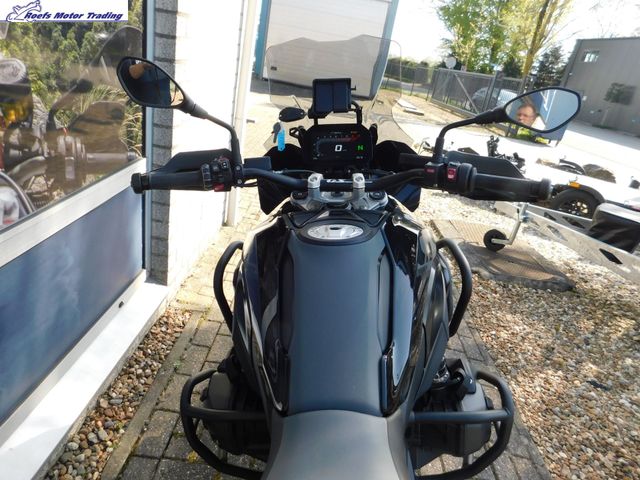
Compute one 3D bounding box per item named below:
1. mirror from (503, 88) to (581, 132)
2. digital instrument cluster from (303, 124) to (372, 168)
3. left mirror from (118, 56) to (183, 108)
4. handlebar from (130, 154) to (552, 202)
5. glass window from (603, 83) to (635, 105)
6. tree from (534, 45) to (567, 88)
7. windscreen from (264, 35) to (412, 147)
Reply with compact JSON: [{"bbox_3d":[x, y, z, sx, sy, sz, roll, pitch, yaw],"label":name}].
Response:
[{"bbox_3d":[0.461,-0.272,0.885,0.142,0.095,0.050,6,24,17],"label":"mirror"},{"bbox_3d":[0.047,-0.245,1.140,0.185,0.125,0.050,0,-10,2],"label":"digital instrument cluster"},{"bbox_3d":[-0.363,-0.337,0.910,0.138,0.102,0.050,-6,23,-11],"label":"left mirror"},{"bbox_3d":[0.043,-0.135,0.951,0.900,0.110,0.160,0,23,2],"label":"handlebar"},{"bbox_3d":[25.972,-12.635,36.733,0.200,1.500,2.900,8,23,-6],"label":"glass window"},{"bbox_3d":[24.990,-17.932,47.373,4.000,7.100,4.000,8,23,-6],"label":"tree"},{"bbox_3d":[0.053,-0.400,1.214,0.405,0.370,0.110,0,57,2],"label":"windscreen"}]

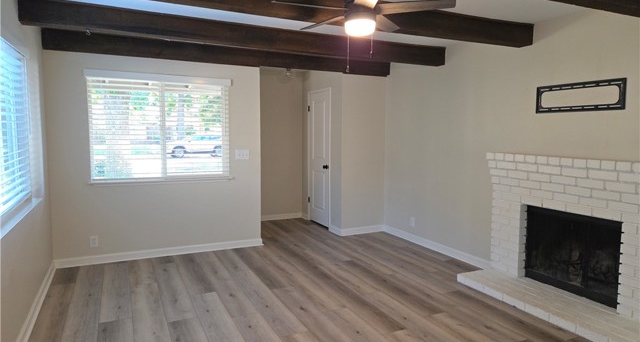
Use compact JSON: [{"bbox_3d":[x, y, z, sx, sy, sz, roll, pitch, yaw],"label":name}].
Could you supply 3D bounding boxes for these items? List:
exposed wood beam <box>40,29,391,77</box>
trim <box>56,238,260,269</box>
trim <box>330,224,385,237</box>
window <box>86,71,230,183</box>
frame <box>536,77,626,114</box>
[{"bbox_3d":[-0.884,-1.353,5.049,4.064,0.189,0.142,-2,6,-26],"label":"exposed wood beam"},{"bbox_3d":[-1.735,0.939,4.919,2.254,0.088,0.019,-2,6,-26],"label":"trim"},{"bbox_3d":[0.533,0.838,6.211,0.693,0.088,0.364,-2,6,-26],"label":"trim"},{"bbox_3d":[-1.736,-0.479,4.771,1.531,1.181,0.071,-2,6,-26],"label":"window"},{"bbox_3d":[2.131,-0.611,3.540,0.025,0.233,0.747,-2,6,-26],"label":"frame"}]

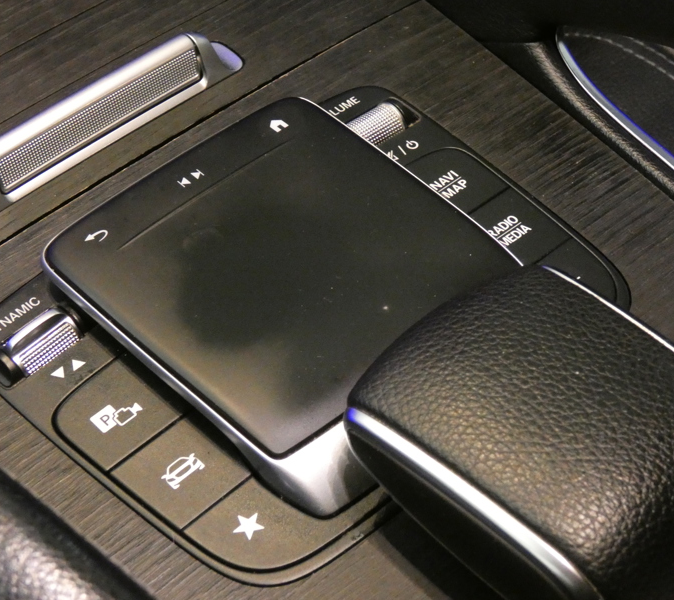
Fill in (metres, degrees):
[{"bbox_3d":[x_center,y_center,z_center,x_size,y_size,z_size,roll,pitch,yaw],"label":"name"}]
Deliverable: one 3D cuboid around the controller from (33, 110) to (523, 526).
[{"bbox_3d":[-0.009,-0.004,0.360,0.089,0.013,0.107,-35,55,-25],"label":"controller"}]

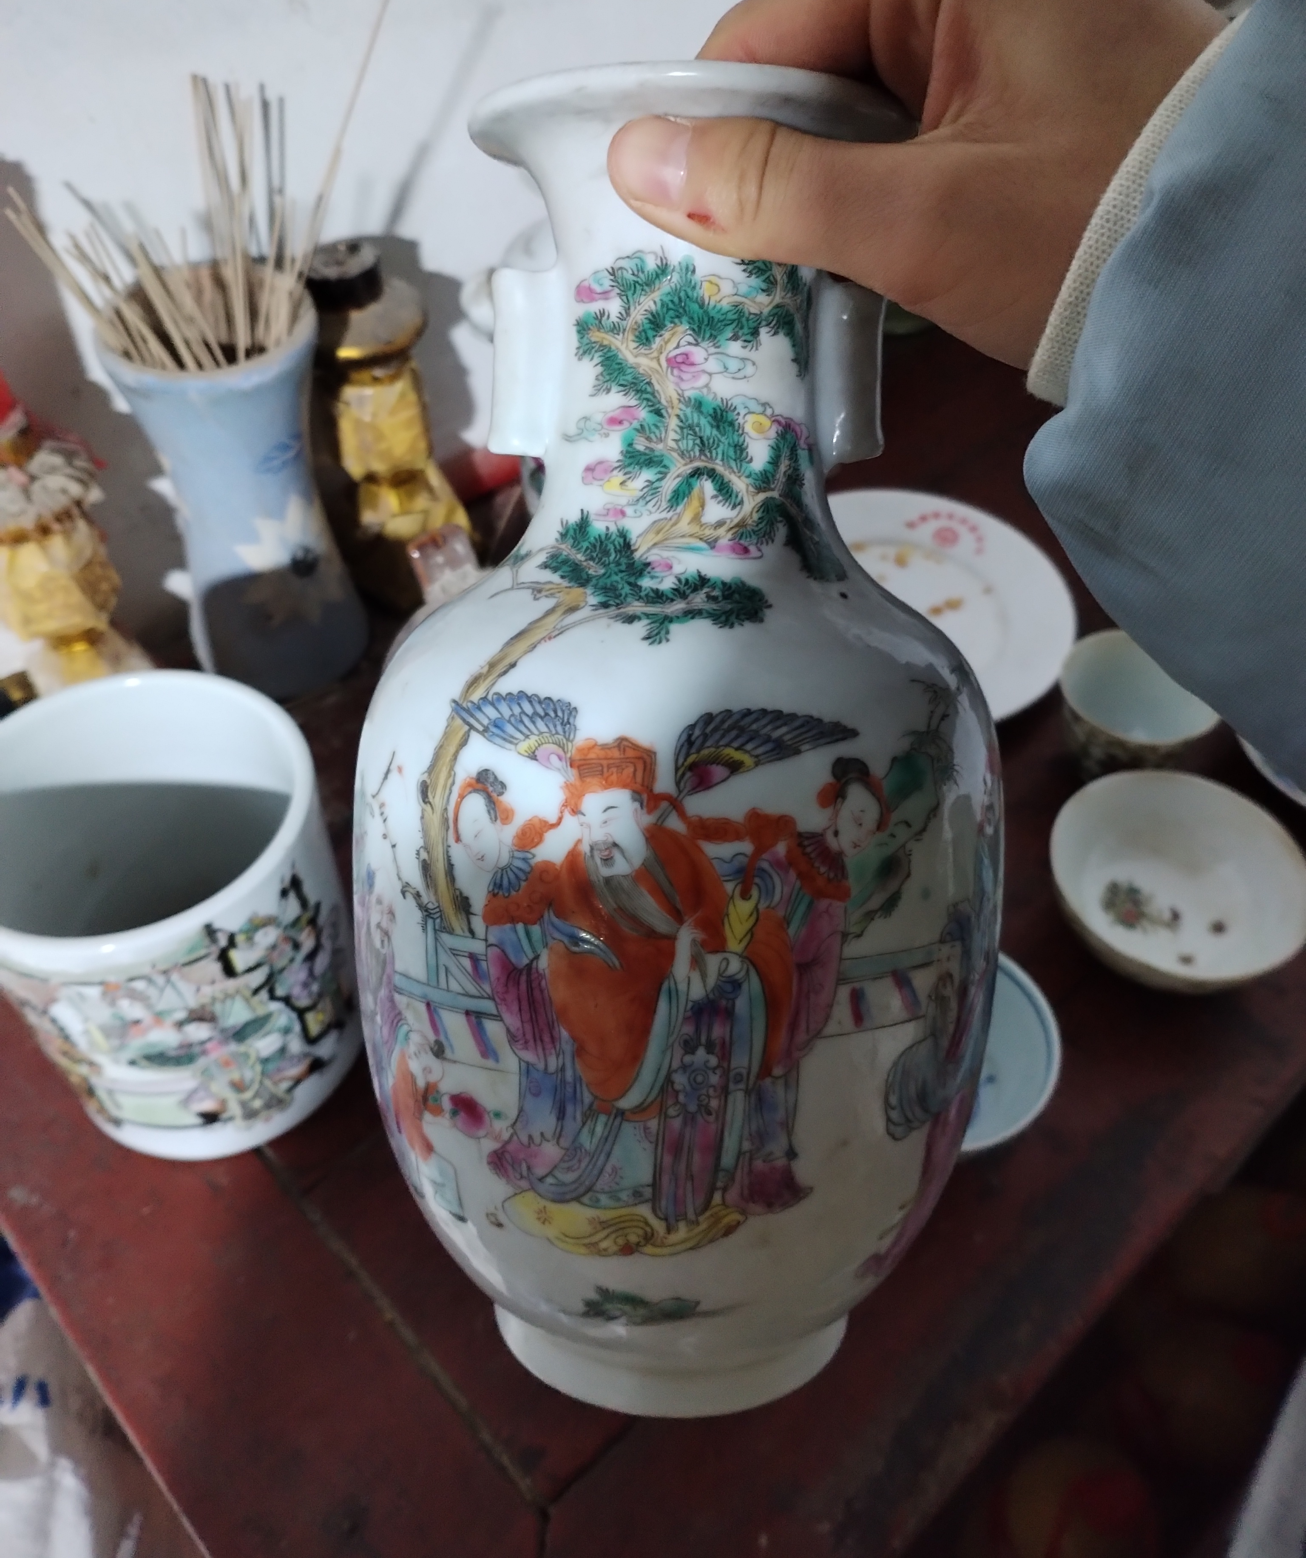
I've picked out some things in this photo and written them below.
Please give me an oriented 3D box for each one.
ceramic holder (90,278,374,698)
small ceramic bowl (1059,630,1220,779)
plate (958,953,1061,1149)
[{"bbox_3d":[-0.198,-0.139,0.653,0.097,0.198,0.097,1,50,0],"label":"ceramic holder"},{"bbox_3d":[0.239,-0.029,0.662,0.078,0.052,0.078,0,50,0],"label":"small ceramic bowl"},{"bbox_3d":[0.117,0.114,0.557,0.107,0.024,0.107,0,50,0],"label":"plate"}]

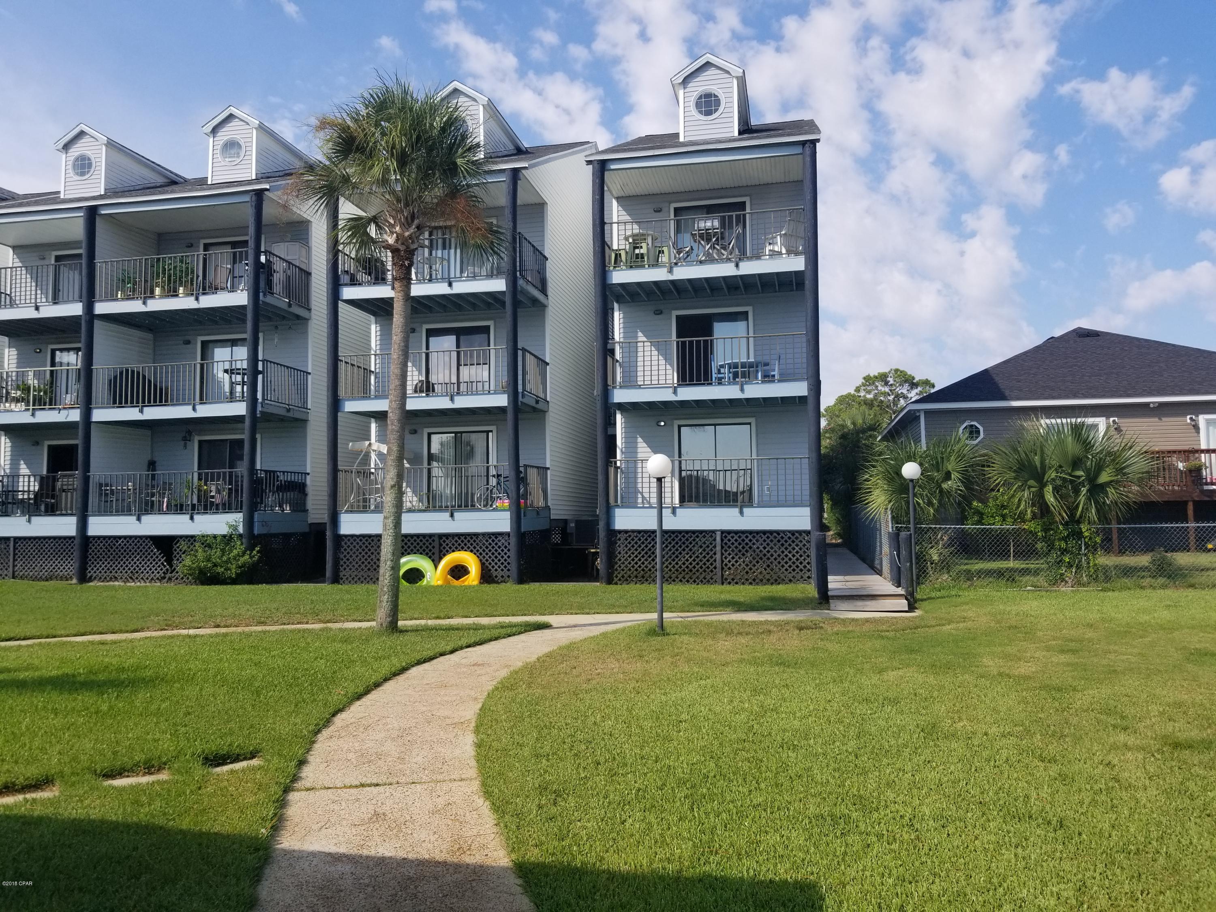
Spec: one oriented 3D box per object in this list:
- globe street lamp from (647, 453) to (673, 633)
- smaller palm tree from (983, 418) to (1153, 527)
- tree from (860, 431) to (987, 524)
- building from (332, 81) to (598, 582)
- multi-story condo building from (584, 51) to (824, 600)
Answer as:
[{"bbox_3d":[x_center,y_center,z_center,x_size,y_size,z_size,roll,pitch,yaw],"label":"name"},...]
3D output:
[{"bbox_3d":[0.686,1.131,11.877,0.320,2.322,0.320,-1,-4,12],"label":"globe street lamp"},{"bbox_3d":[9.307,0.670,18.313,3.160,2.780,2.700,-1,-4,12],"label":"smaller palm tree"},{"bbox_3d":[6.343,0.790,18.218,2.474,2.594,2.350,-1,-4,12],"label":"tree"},{"bbox_3d":[-3.116,-3.283,28.480,5.345,13.362,13.200,-1,-4,12],"label":"building"},{"bbox_3d":[3.486,-3.439,27.112,5.369,13.362,13.200,-1,-4,12],"label":"multi-story condo building"}]

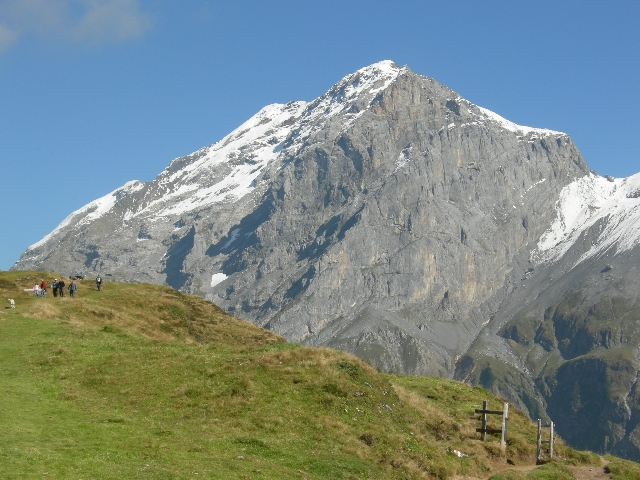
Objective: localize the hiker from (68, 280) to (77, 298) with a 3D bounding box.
[{"bbox_3d":[-23.935,4.797,118.000,0.700,1.700,0.420,1,-6,-3],"label":"hiker"}]

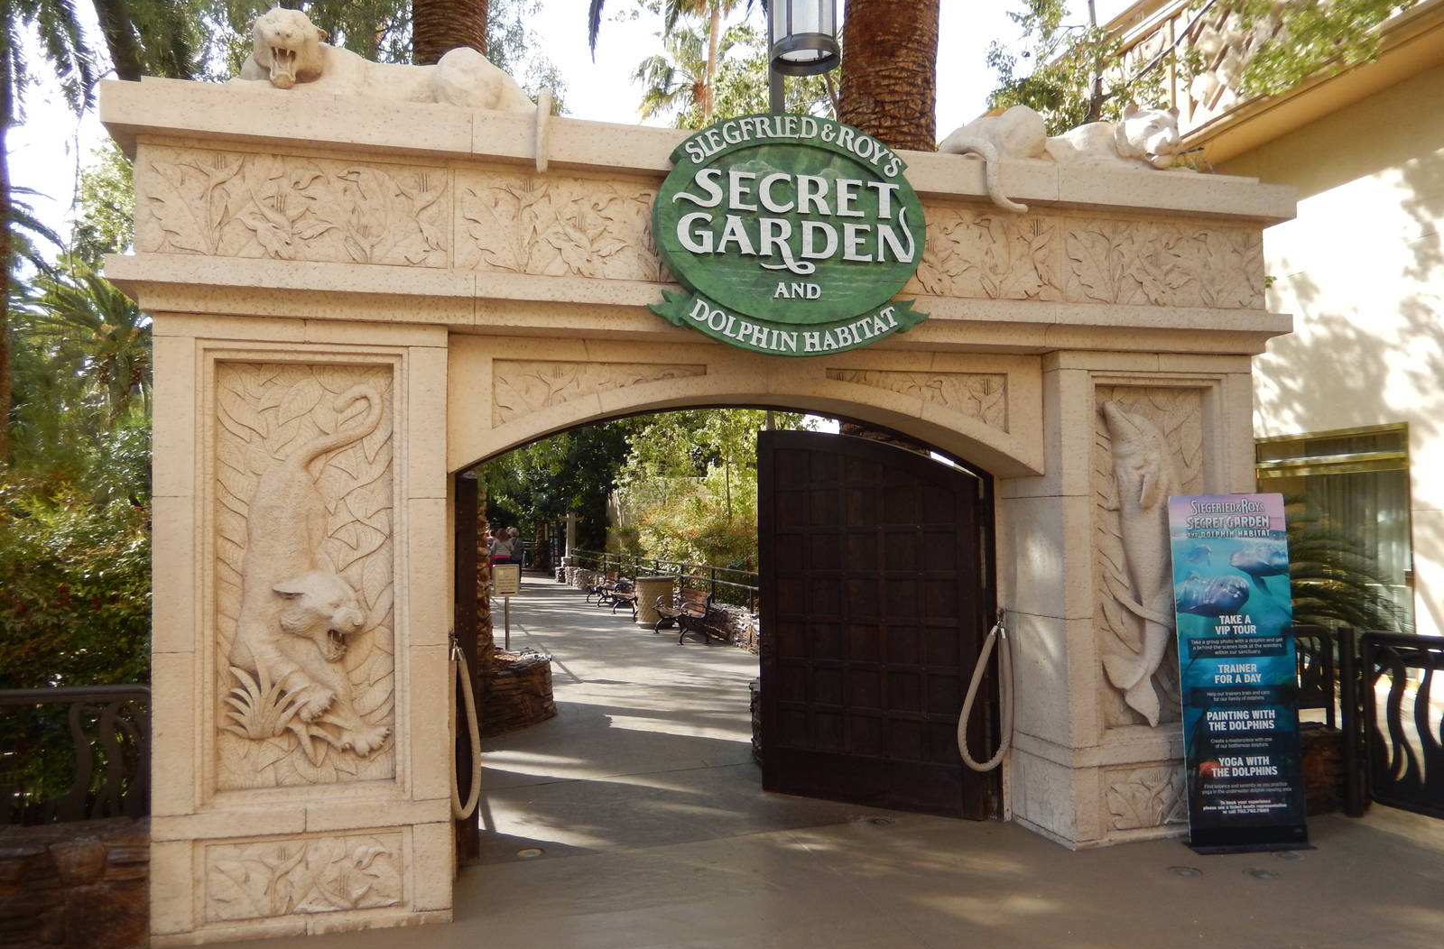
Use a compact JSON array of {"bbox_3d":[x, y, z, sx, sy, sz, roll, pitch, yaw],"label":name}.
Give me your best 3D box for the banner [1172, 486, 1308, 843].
[{"bbox_3d":[2.798,1.023,5.588,0.630,1.860,0.200,-1,-3,-3],"label":"banner"}]

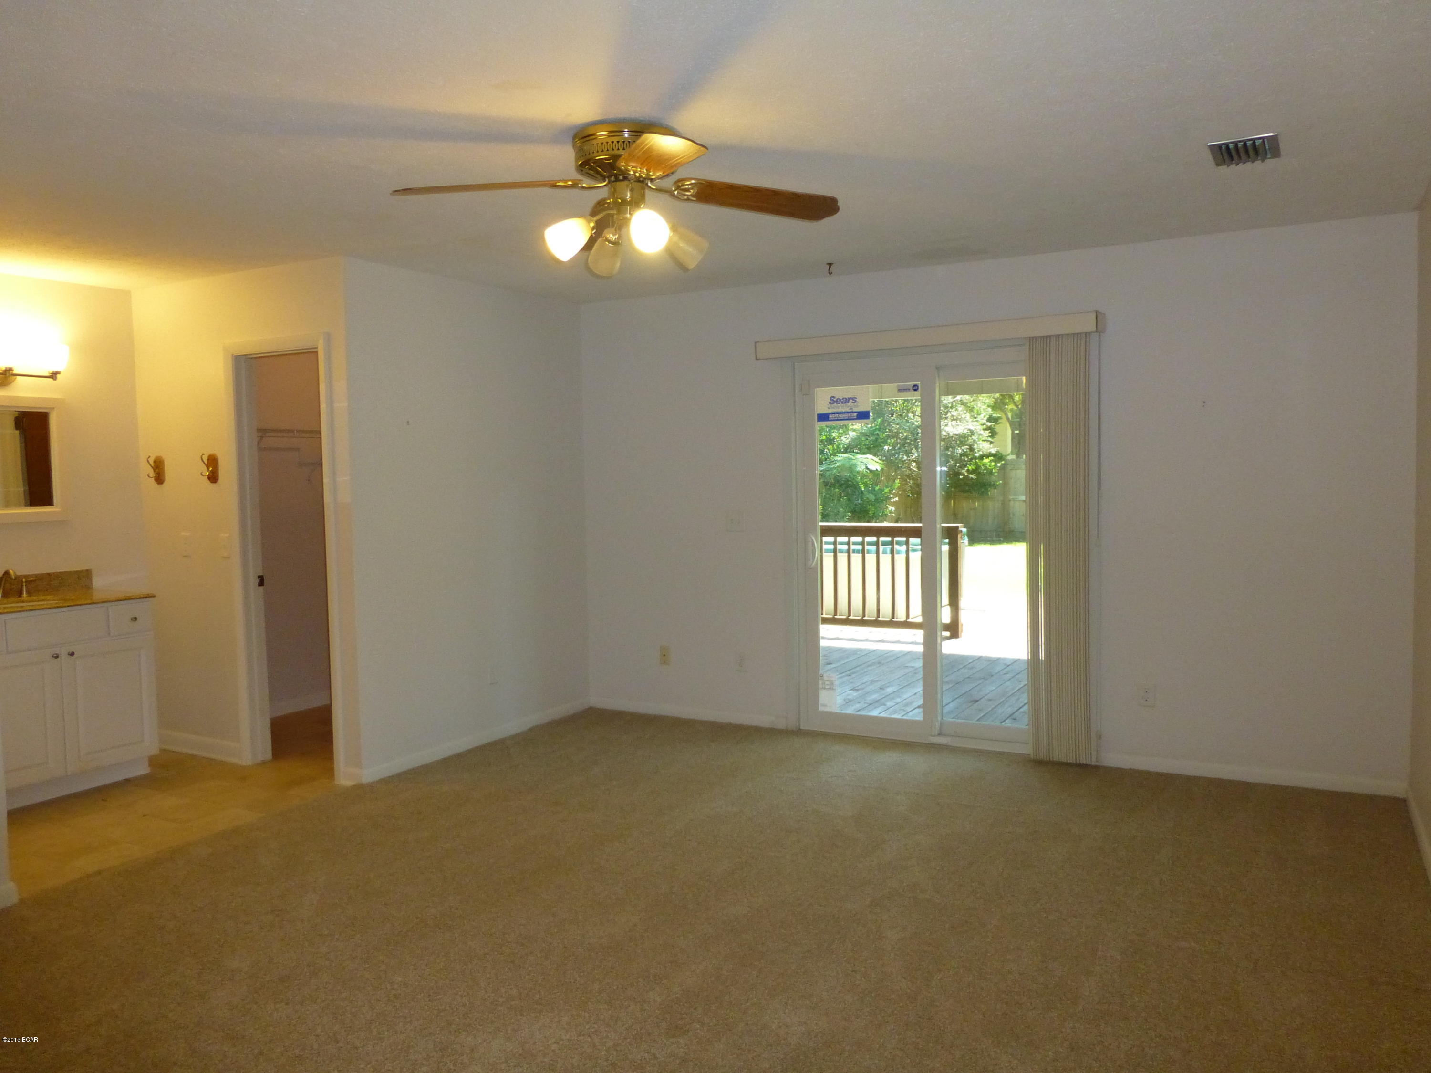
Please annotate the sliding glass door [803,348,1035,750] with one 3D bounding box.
[{"bbox_3d":[1.140,0.064,5.338,1.520,2.022,0.100,1,4,29],"label":"sliding glass door"}]

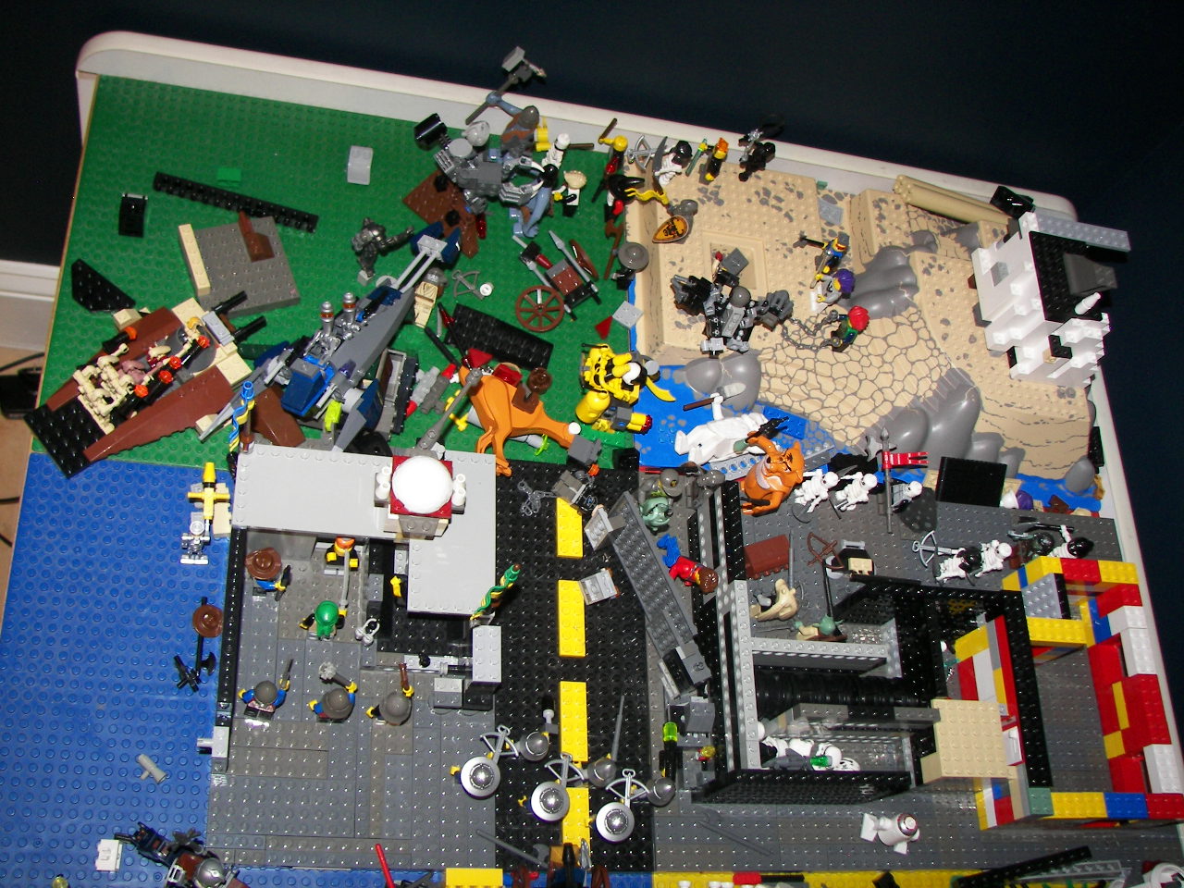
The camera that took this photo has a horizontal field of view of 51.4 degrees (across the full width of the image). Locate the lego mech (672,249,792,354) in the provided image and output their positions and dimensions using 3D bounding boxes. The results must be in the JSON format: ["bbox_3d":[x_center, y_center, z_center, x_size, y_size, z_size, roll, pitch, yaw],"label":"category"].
[{"bbox_3d":[0.096,-0.094,0.828,0.084,0.051,0.056,6,64,-15],"label":"lego mech"}]

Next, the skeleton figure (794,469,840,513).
[{"bbox_3d":[0.154,0.032,0.840,0.020,0.041,0.025,-5,67,-19],"label":"skeleton figure"}]

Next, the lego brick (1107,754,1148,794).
[{"bbox_3d":[0.356,0.222,0.821,0.016,0.012,0.032,6,64,-15],"label":"lego brick"}]

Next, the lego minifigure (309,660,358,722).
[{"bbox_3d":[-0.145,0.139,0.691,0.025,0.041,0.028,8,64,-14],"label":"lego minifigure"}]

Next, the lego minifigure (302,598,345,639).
[{"bbox_3d":[-0.154,0.101,0.705,0.024,0.041,0.016,6,65,-15],"label":"lego minifigure"}]

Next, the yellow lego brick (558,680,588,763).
[{"bbox_3d":[-0.011,0.167,0.741,0.016,0.005,0.048,6,64,-15],"label":"yellow lego brick"}]

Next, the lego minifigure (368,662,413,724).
[{"bbox_3d":[-0.114,0.142,0.698,0.024,0.041,0.030,7,64,-14],"label":"lego minifigure"}]

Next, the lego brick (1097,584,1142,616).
[{"bbox_3d":[0.373,0.112,0.872,0.016,0.029,0.016,6,65,-15],"label":"lego brick"}]

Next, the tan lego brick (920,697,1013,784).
[{"bbox_3d":[0.233,0.189,0.777,0.049,0.024,0.049,6,64,-15],"label":"tan lego brick"}]

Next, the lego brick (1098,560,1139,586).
[{"bbox_3d":[0.362,0.090,0.852,0.032,0.011,0.016,6,64,-15],"label":"lego brick"}]

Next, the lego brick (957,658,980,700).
[{"bbox_3d":[0.254,0.157,0.807,0.016,0.019,0.032,6,65,-15],"label":"lego brick"}]

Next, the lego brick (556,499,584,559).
[{"bbox_3d":[-0.014,0.050,0.787,0.016,0.005,0.047,6,65,-15],"label":"lego brick"}]

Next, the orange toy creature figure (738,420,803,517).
[{"bbox_3d":[0.115,0.019,0.811,0.039,0.056,0.051,1,65,-17],"label":"orange toy creature figure"}]

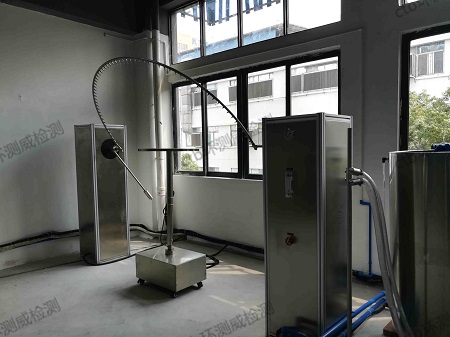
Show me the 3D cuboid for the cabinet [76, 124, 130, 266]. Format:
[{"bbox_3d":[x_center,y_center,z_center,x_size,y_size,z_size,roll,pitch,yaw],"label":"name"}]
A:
[{"bbox_3d":[-1.594,0.307,4.429,0.454,1.715,0.472,2,4,42],"label":"cabinet"}]

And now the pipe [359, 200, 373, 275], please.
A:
[{"bbox_3d":[1.436,0.702,3.432,0.108,0.747,0.036,2,4,40],"label":"pipe"}]

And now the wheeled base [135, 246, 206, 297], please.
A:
[{"bbox_3d":[-0.547,1.031,3.416,0.589,0.308,0.400,2,3,38],"label":"wheeled base"}]

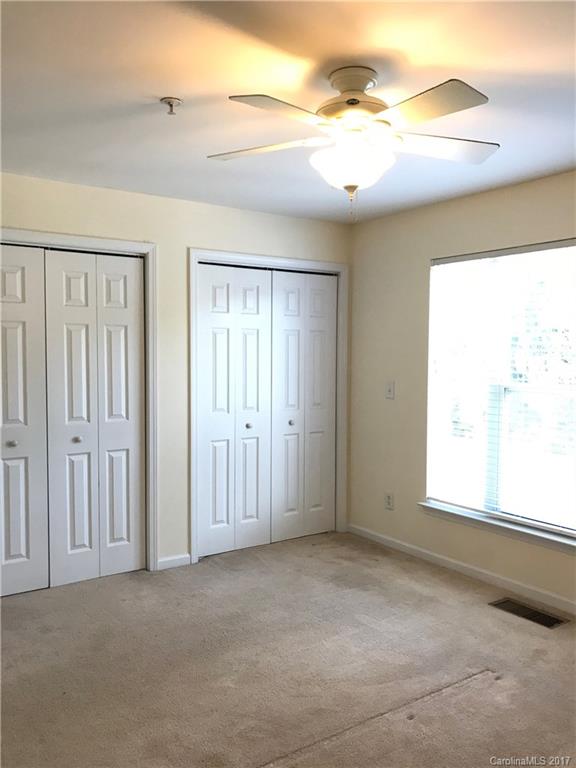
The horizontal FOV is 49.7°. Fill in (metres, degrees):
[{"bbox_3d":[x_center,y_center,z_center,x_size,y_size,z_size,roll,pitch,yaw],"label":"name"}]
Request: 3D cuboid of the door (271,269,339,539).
[{"bbox_3d":[0.123,0.174,4.737,0.604,2.011,0.040,-2,4,-34],"label":"door"}]

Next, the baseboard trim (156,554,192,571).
[{"bbox_3d":[-0.757,1.192,4.141,0.237,0.064,0.015,-2,4,-34],"label":"baseboard trim"}]

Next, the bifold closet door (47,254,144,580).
[{"bbox_3d":[-1.178,0.214,3.858,0.598,2.006,0.040,-2,4,-34],"label":"bifold closet door"}]

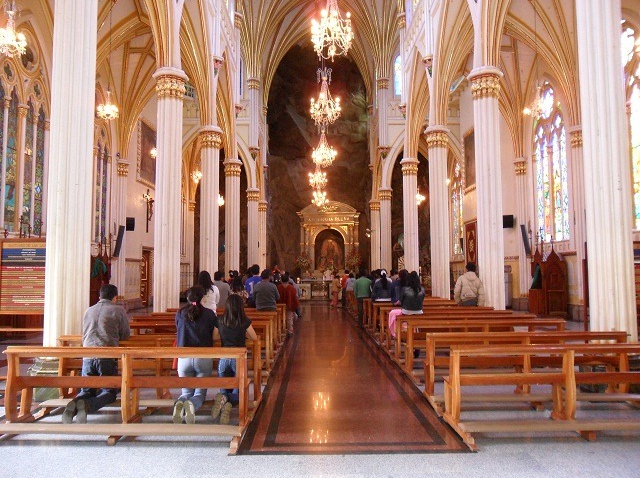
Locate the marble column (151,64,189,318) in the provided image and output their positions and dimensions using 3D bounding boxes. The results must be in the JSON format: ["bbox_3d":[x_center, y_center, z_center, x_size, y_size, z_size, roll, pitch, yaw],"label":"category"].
[{"bbox_3d":[-3.392,-0.845,11.157,0.760,6.136,0.760,0,-4,-1],"label":"marble column"}]

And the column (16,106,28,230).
[{"bbox_3d":[-7.641,-1.866,12.835,0.220,3.308,0.230,0,-4,-1],"label":"column"}]

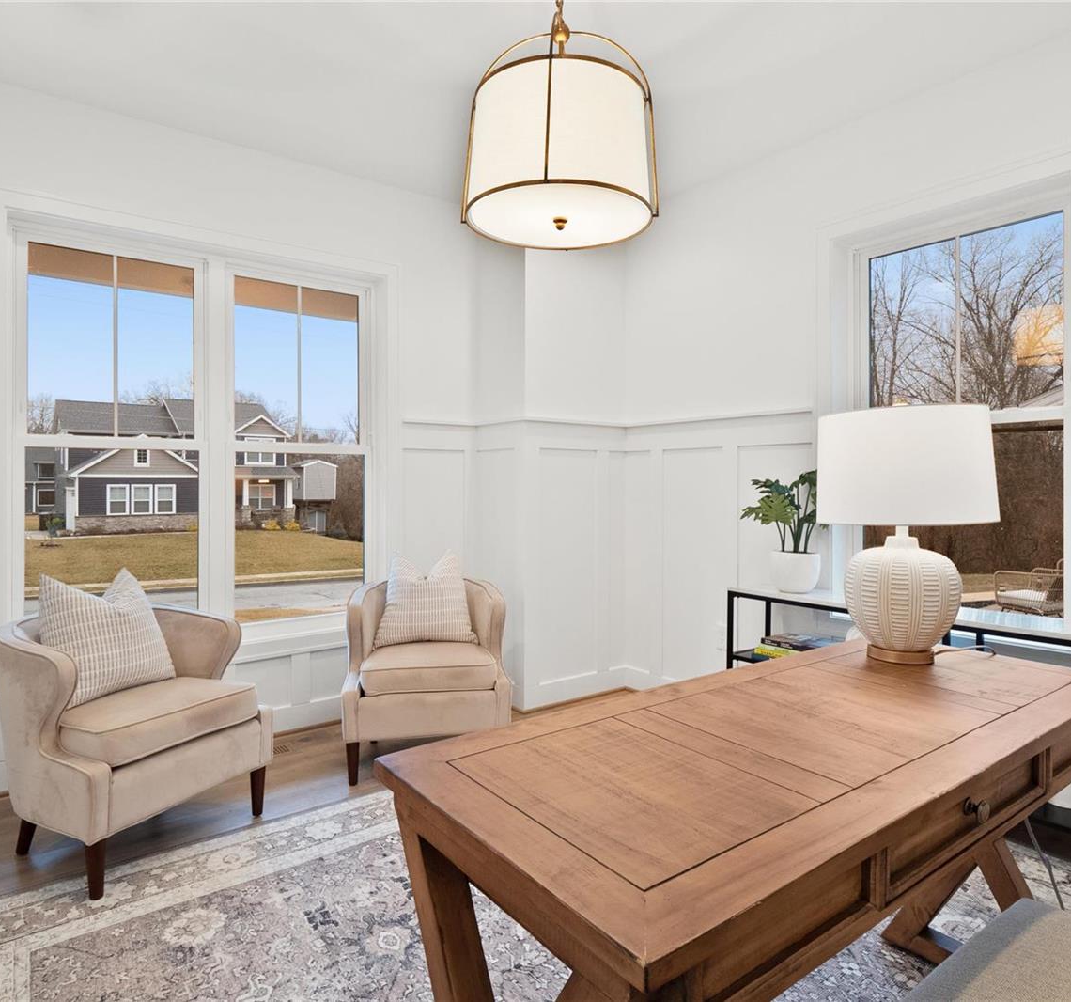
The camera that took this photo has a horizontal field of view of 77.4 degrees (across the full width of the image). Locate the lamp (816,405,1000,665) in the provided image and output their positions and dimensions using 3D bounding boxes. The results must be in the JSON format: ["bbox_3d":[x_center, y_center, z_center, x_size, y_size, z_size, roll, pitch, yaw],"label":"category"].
[{"bbox_3d":[0.970,0.088,1.756,0.420,0.645,0.420,1,2,29],"label":"lamp"}]

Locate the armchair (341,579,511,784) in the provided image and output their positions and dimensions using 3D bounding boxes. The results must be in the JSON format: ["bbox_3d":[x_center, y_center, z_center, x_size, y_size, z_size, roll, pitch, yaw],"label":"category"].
[{"bbox_3d":[-0.494,0.760,3.035,0.660,0.740,0.670,0,2,-10],"label":"armchair"}]

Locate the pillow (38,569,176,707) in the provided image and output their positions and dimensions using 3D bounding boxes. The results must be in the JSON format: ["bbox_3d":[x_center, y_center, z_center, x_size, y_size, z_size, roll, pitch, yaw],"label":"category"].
[{"bbox_3d":[-1.577,0.490,2.452,0.150,0.430,0.430,-18,-7,28],"label":"pillow"}]

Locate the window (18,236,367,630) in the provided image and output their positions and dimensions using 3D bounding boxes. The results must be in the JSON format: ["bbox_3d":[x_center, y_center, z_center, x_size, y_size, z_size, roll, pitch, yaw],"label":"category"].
[{"bbox_3d":[-1.462,-0.229,3.079,1.430,1.680,0.090,-1,2,-35],"label":"window"}]

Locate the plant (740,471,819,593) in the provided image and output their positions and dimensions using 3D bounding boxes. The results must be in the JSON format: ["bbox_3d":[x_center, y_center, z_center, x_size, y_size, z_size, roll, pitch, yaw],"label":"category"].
[{"bbox_3d":[1.122,0.136,2.903,0.410,0.500,0.390,0,2,21],"label":"plant"}]

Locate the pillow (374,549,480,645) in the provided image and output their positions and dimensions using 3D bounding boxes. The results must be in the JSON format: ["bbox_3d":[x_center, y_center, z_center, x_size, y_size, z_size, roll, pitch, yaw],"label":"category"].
[{"bbox_3d":[-0.530,0.470,3.205,0.450,0.440,0.150,0,-16,-10],"label":"pillow"}]

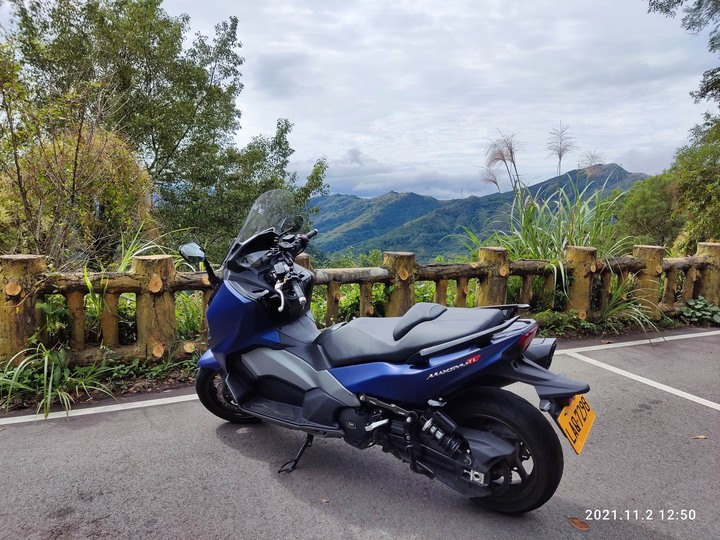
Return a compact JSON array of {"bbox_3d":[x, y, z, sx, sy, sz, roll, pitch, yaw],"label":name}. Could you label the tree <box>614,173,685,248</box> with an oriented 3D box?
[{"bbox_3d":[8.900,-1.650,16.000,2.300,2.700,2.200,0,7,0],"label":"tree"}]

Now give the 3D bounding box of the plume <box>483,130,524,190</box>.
[{"bbox_3d":[1.726,-1.315,6.300,0.480,0.750,0.420,0,7,0],"label":"plume"}]

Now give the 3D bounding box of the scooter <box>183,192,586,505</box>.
[{"bbox_3d":[-0.064,0.314,2.515,2.200,1.430,0.820,5,14,35],"label":"scooter"}]

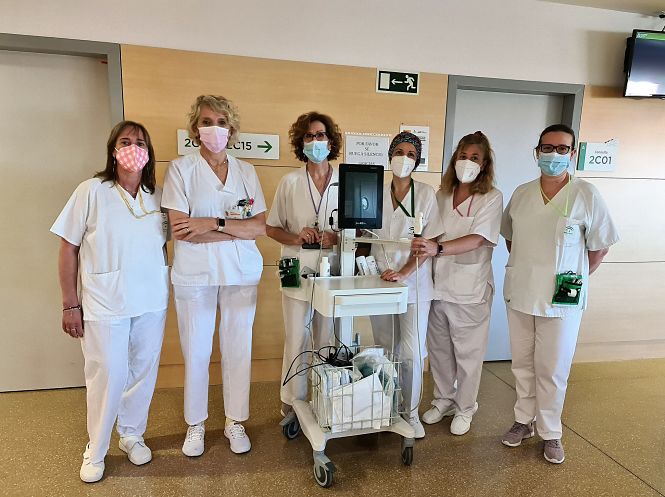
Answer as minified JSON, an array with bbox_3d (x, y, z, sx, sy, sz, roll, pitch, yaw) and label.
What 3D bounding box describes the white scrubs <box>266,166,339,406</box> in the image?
[{"bbox_3d":[-0.157,0.230,2.712,0.425,1.361,0.320,0,9,-10],"label":"white scrubs"}]

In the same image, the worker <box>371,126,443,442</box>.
[{"bbox_3d":[0.367,0.219,2.585,0.402,1.655,0.400,4,9,15],"label":"worker"}]

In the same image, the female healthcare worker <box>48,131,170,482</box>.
[{"bbox_3d":[-1.022,0.240,2.242,0.562,1.627,0.390,-1,10,-20],"label":"female healthcare worker"}]

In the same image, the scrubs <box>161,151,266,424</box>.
[{"bbox_3d":[-0.597,0.224,2.409,0.508,1.395,0.320,0,9,-10],"label":"scrubs"}]

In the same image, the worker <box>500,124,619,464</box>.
[{"bbox_3d":[1.144,0.239,2.483,0.596,1.700,0.380,5,10,18],"label":"worker"}]

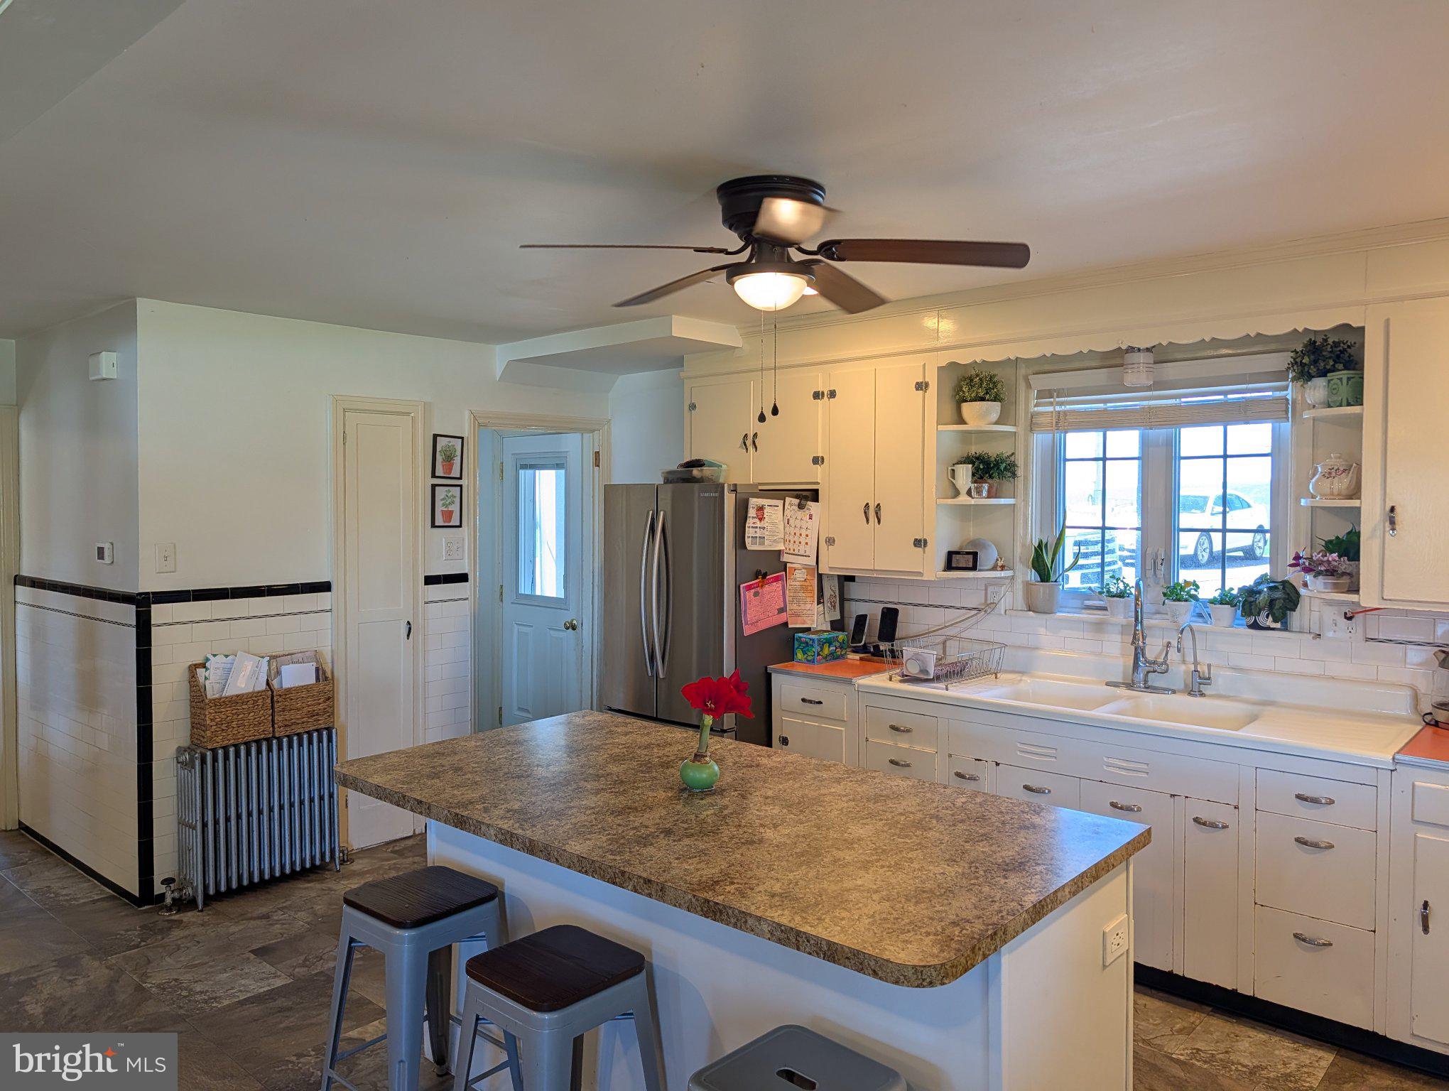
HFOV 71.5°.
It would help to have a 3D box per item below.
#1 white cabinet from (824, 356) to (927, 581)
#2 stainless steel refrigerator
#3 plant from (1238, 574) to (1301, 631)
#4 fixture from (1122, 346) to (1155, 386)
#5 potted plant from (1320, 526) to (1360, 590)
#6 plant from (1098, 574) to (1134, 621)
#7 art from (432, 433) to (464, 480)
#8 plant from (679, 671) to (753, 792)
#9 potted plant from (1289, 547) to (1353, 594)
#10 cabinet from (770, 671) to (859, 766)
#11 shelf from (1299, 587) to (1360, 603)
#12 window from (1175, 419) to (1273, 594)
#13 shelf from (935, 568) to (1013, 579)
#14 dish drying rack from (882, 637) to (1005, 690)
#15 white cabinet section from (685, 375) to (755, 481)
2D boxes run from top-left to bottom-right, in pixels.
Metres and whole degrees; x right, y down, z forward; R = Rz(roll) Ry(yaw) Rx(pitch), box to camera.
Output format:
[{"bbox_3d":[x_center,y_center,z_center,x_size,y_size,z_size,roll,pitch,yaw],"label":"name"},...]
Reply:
[{"bbox_3d":[0.748,-0.322,4.472,0.565,0.895,0.310,2,3,41],"label":"white cabinet"},{"bbox_3d":[-0.016,0.581,4.703,0.755,1.735,0.890,2,3,41],"label":"stainless steel refrigerator"},{"bbox_3d":[1.956,0.208,3.610,0.190,0.197,0.180,2,3,42],"label":"plant"},{"bbox_3d":[1.545,-0.668,3.747,0.107,0.165,0.107,2,3,41],"label":"fixture"},{"bbox_3d":[2.053,0.039,3.330,0.155,0.210,0.150,2,3,41],"label":"potted plant"},{"bbox_3d":[1.557,0.202,3.989,0.124,0.175,0.120,2,3,42],"label":"plant"},{"bbox_3d":[-1.374,-0.439,5.005,0.022,0.216,0.168,2,0,41],"label":"art"},{"bbox_3d":[-0.021,0.457,2.494,0.185,0.288,0.160,0,2,0],"label":"plant"},{"bbox_3d":[1.968,0.084,3.319,0.180,0.150,0.140,2,3,41],"label":"potted plant"},{"bbox_3d":[0.573,1.001,4.490,0.477,0.888,0.575,2,3,42],"label":"cabinet"},{"bbox_3d":[2.016,0.165,3.342,0.214,0.022,0.305,2,3,42],"label":"shelf"},{"bbox_3d":[1.871,-0.161,3.787,0.355,0.730,0.050,2,3,42],"label":"window"},{"bbox_3d":[1.052,0.118,4.208,0.200,0.024,0.305,2,3,42],"label":"shelf"},{"bbox_3d":[0.881,0.468,4.039,0.340,0.136,0.430,3,3,45],"label":"dish drying rack"},{"bbox_3d":[0.063,-0.566,5.110,0.462,0.533,0.310,2,3,41],"label":"white cabinet section"}]

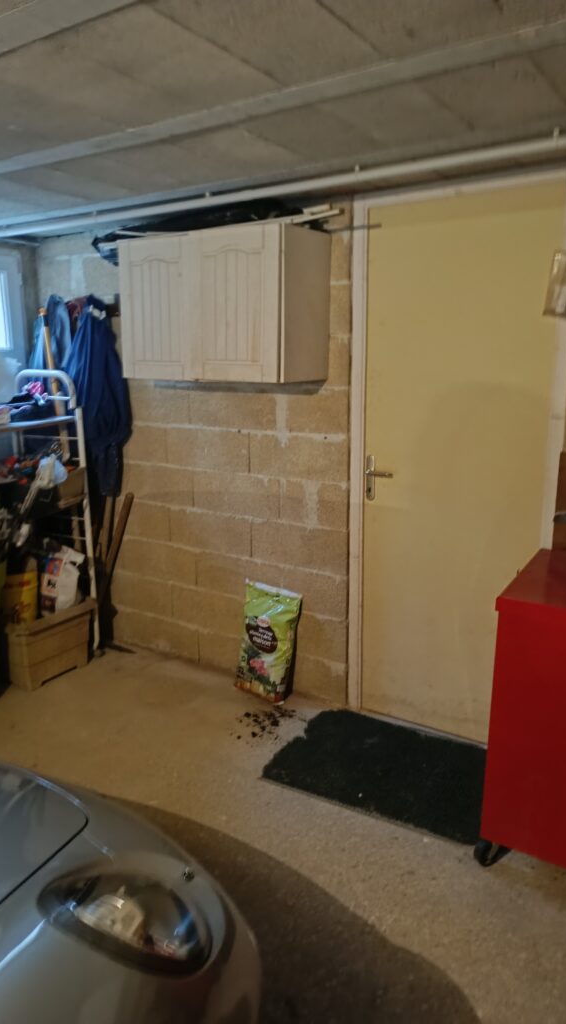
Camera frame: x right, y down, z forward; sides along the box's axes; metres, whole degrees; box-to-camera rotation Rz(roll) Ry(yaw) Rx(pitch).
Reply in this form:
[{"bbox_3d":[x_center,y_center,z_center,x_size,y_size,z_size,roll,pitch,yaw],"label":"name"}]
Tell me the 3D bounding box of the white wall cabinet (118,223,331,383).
[{"bbox_3d":[-0.245,-0.823,2.898,0.805,0.553,0.340,8,16,32],"label":"white wall cabinet"}]

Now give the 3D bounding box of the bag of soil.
[{"bbox_3d":[-0.066,0.597,3.256,0.295,0.500,0.120,8,12,32],"label":"bag of soil"}]

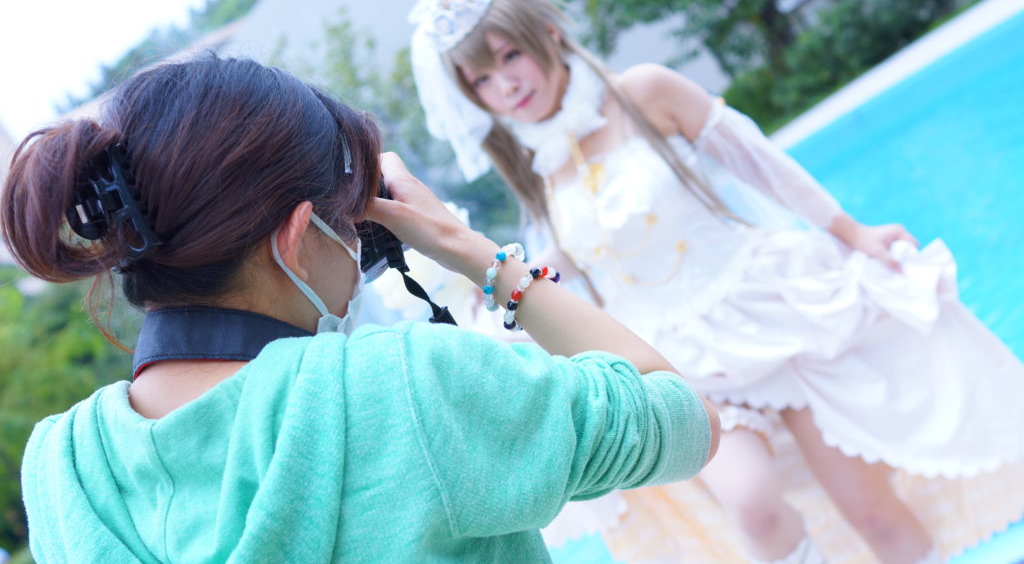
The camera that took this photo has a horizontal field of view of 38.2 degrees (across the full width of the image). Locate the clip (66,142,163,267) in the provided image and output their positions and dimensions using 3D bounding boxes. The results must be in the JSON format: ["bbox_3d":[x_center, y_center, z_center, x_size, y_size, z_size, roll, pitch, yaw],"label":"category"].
[{"bbox_3d":[-0.295,-0.058,1.100,0.060,0.090,0.055,-24,4,-38],"label":"clip"}]

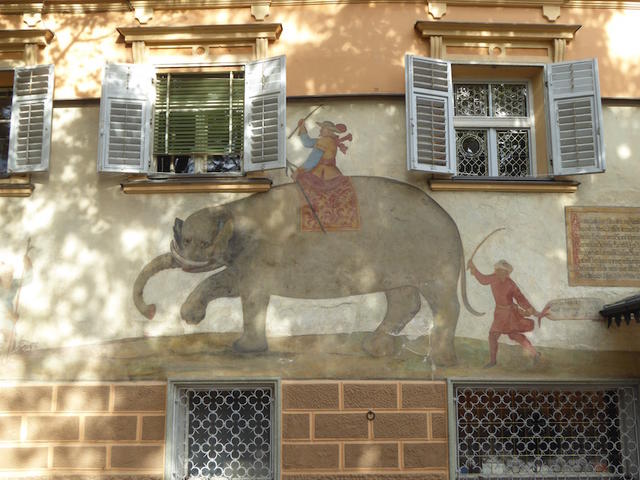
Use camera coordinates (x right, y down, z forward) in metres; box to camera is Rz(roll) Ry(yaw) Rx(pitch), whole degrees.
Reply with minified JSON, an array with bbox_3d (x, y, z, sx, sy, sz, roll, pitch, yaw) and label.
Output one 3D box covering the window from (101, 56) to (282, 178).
[{"bbox_3d":[-1.435,-1.409,9.728,2.123,1.357,0.395,0,-10,2],"label":"window"}]

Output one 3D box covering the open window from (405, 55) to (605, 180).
[{"bbox_3d":[2.023,-1.358,9.458,2.125,1.357,0.366,0,-10,-2],"label":"open window"}]

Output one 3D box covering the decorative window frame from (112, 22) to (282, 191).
[{"bbox_3d":[-1.391,-1.496,9.747,1.953,1.967,0.306,0,-10,2],"label":"decorative window frame"}]

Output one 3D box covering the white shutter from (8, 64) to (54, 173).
[{"bbox_3d":[-3.402,-1.428,10.031,0.550,1.286,0.056,-3,-11,16],"label":"white shutter"}]

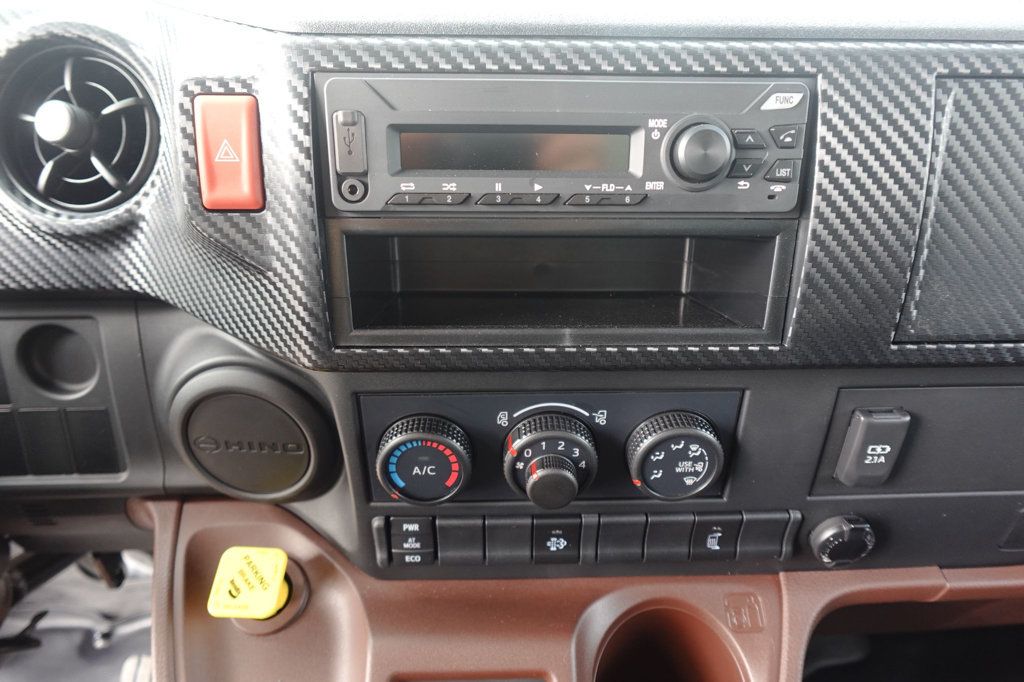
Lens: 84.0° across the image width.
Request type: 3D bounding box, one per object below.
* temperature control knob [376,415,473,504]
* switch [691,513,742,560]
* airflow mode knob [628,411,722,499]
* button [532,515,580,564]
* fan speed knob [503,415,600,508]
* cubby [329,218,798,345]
[{"bbox_3d":[-0.039,0.054,0.253,0.041,0.041,0.014,0,24,0],"label":"temperature control knob"},{"bbox_3d":[0.099,0.093,0.280,0.023,0.029,0.010,0,20,0],"label":"switch"},{"bbox_3d":[0.073,0.052,0.253,0.041,0.041,0.014,0,24,0],"label":"airflow mode knob"},{"bbox_3d":[0.021,0.095,0.280,0.023,0.029,0.010,0,20,0],"label":"button"},{"bbox_3d":[0.018,0.056,0.248,0.041,0.041,0.026,0,24,0],"label":"fan speed knob"},{"bbox_3d":[0.019,-0.033,0.265,0.180,0.050,0.090,0,14,-1],"label":"cubby"}]

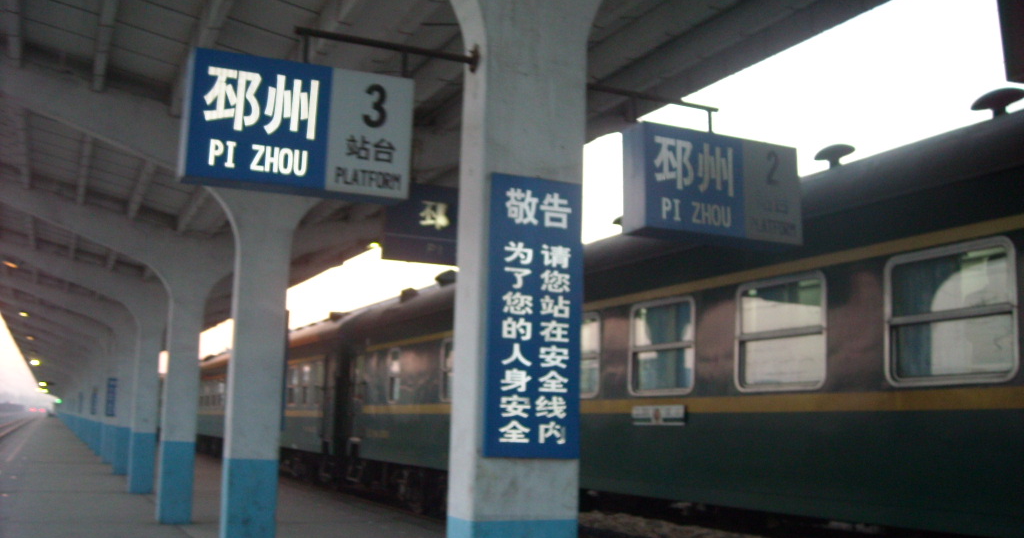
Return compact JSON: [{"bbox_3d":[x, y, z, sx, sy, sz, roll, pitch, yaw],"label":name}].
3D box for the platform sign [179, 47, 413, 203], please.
[{"bbox_3d":[-0.845,-0.552,4.128,0.886,0.506,0.187,5,-9,-24],"label":"platform sign"}]

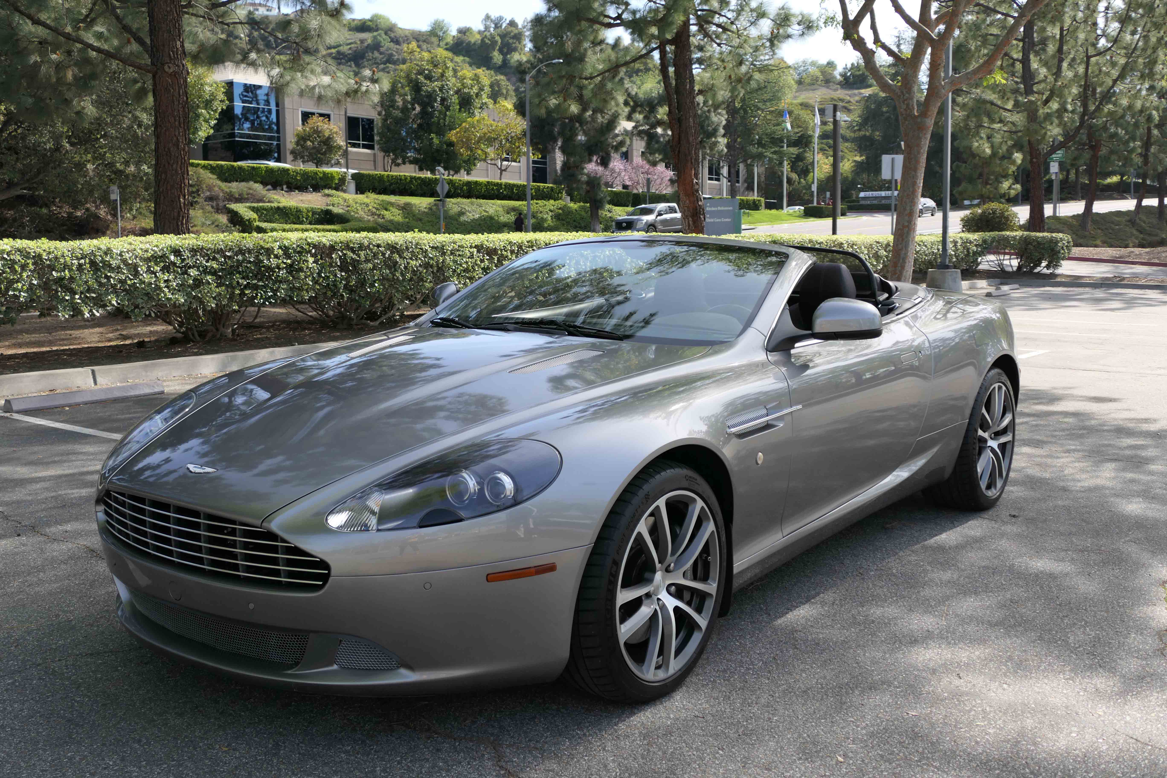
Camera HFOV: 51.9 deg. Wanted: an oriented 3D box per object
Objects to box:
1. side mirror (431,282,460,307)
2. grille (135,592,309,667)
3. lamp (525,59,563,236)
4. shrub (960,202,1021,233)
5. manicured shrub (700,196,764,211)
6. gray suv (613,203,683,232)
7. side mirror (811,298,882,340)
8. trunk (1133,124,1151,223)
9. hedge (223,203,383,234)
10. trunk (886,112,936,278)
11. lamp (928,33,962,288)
[{"bbox_3d":[-0.589,-0.387,5.163,0.250,0.150,0.145,6,10,37],"label":"side mirror"},{"bbox_3d":[-1.001,0.621,3.219,0.740,0.095,0.090,6,10,37],"label":"grille"},{"bbox_3d":[-2.043,-12.430,62.500,2.100,9.500,0.300,4,8,30],"label":"lamp"},{"bbox_3d":[15.274,-6.229,45.000,2.250,1.600,2.100,2,7,19],"label":"shrub"},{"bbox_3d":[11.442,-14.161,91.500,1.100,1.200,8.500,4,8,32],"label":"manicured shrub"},{"bbox_3d":[3.744,-9.246,66.112,2.000,1.920,5.500,4,8,33],"label":"gray suv"},{"bbox_3d":[0.870,-0.230,3.982,0.235,0.155,0.140,6,10,36],"label":"side mirror"},{"bbox_3d":[25.608,-9.871,55.000,0.750,4.700,0.450,3,7,25],"label":"trunk"},{"bbox_3d":[-12.923,-7.693,56.200,2.800,1.800,7.800,4,8,34],"label":"hedge"},{"bbox_3d":[6.021,-3.512,22.093,0.800,3.160,0.550,1,7,15],"label":"trunk"},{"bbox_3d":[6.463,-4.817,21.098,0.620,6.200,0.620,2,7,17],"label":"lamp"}]

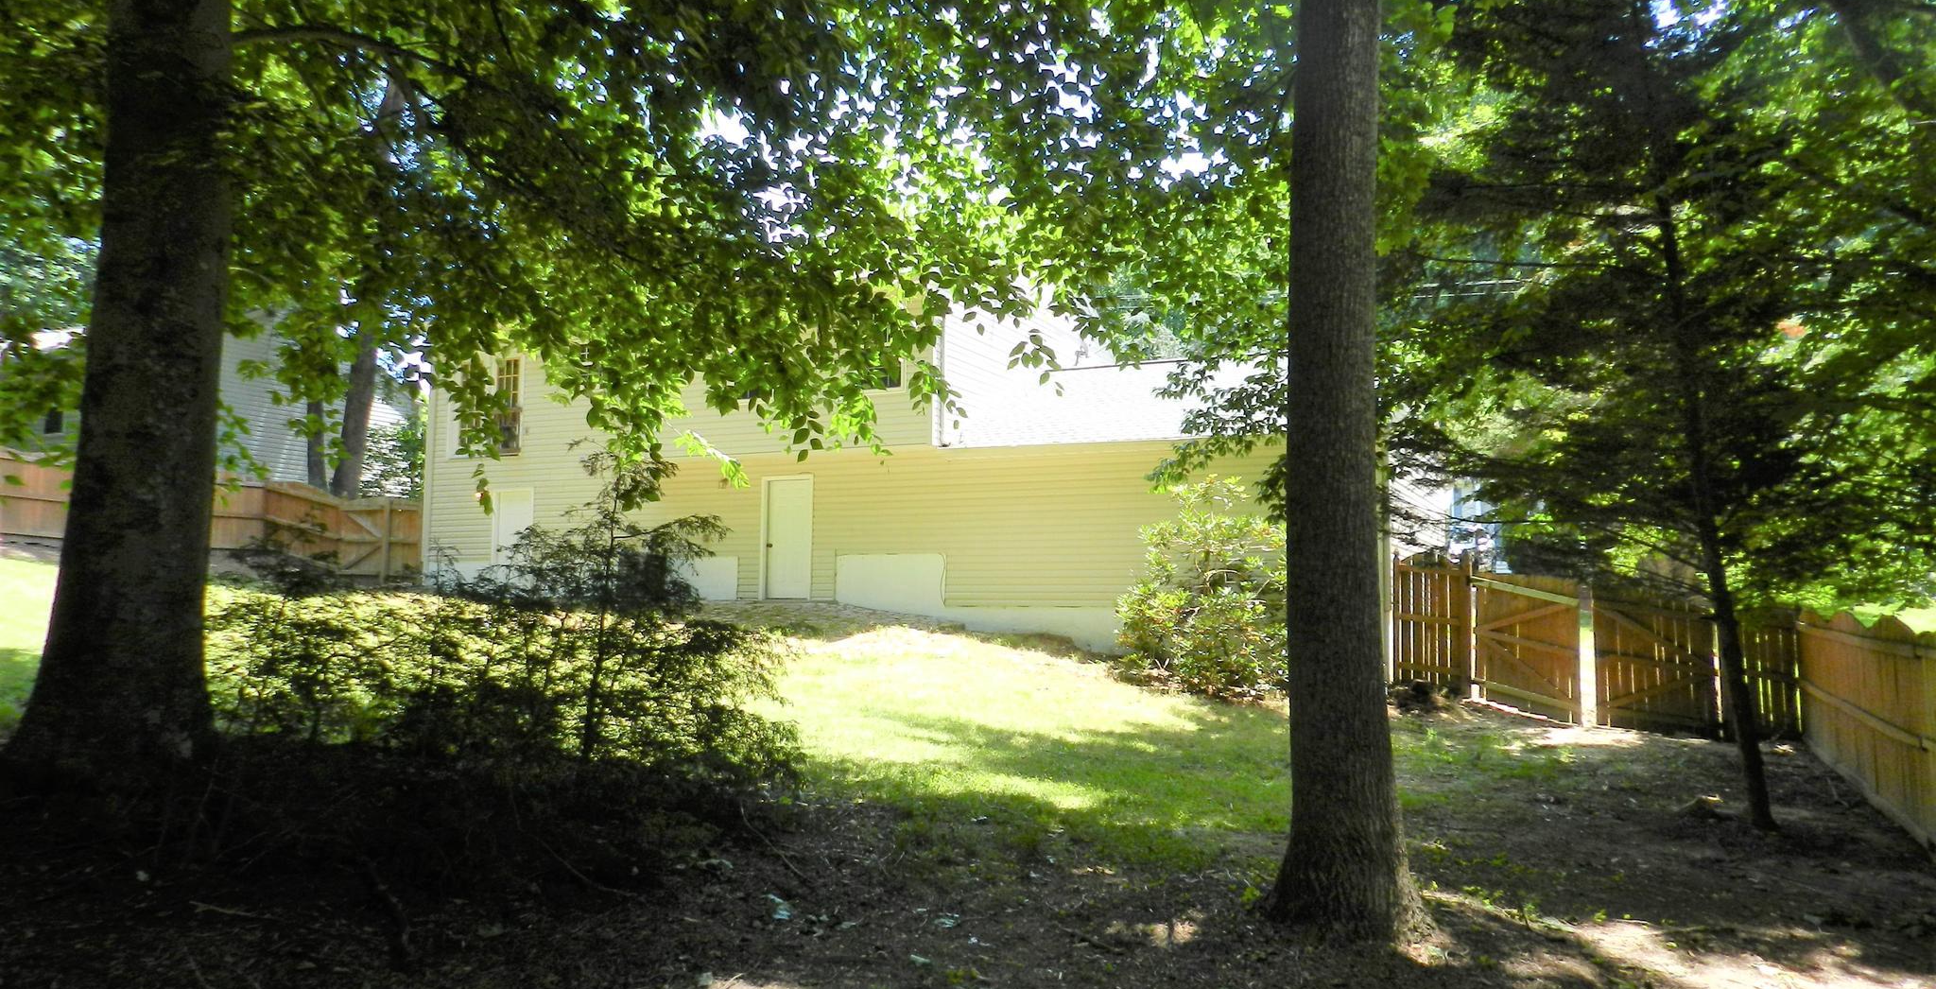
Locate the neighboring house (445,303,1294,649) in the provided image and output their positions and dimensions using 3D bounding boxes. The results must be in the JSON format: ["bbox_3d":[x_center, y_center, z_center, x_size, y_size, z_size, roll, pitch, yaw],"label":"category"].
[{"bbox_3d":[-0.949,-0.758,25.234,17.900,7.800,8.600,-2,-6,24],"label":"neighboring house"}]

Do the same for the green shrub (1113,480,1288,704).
[{"bbox_3d":[3.358,1.123,17.433,2.750,2.950,2.300,1,-5,0],"label":"green shrub"}]

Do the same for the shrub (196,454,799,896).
[{"bbox_3d":[-2.233,0.763,6.141,2.650,1.900,1.900,3,-6,-20],"label":"shrub"}]

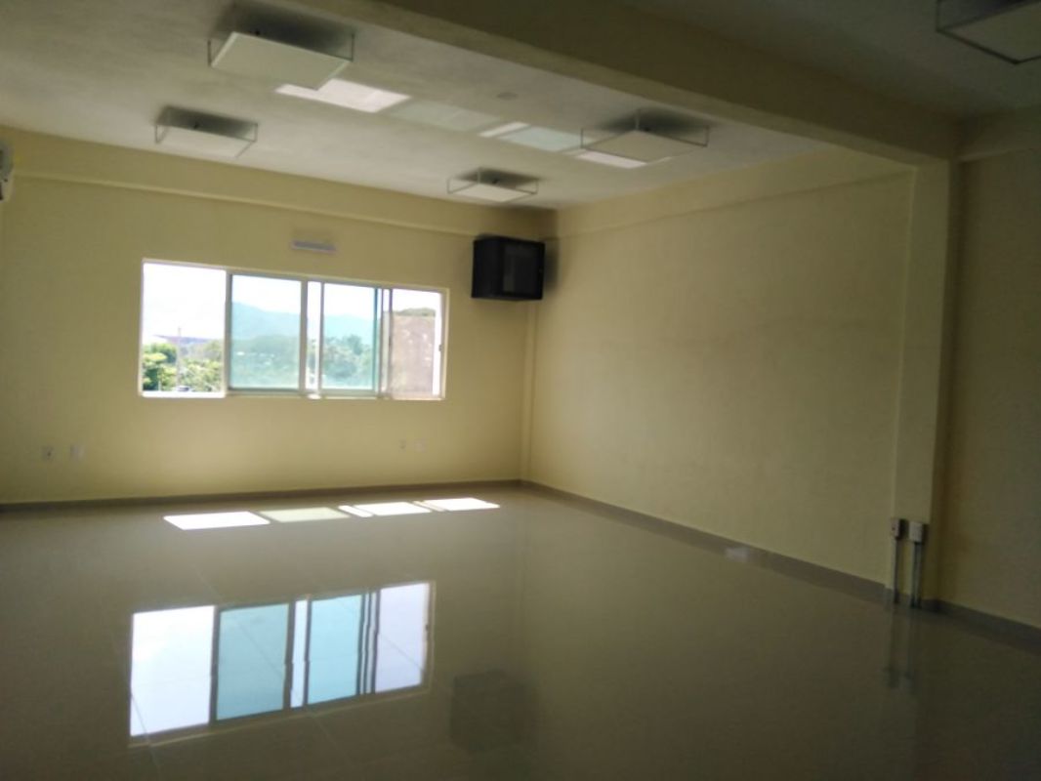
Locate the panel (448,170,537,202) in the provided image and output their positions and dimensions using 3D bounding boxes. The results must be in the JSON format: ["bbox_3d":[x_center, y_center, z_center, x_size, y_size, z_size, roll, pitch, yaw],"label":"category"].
[{"bbox_3d":[-0.262,-1.927,7.389,0.613,0.138,0.613,1,3,-32],"label":"panel"}]

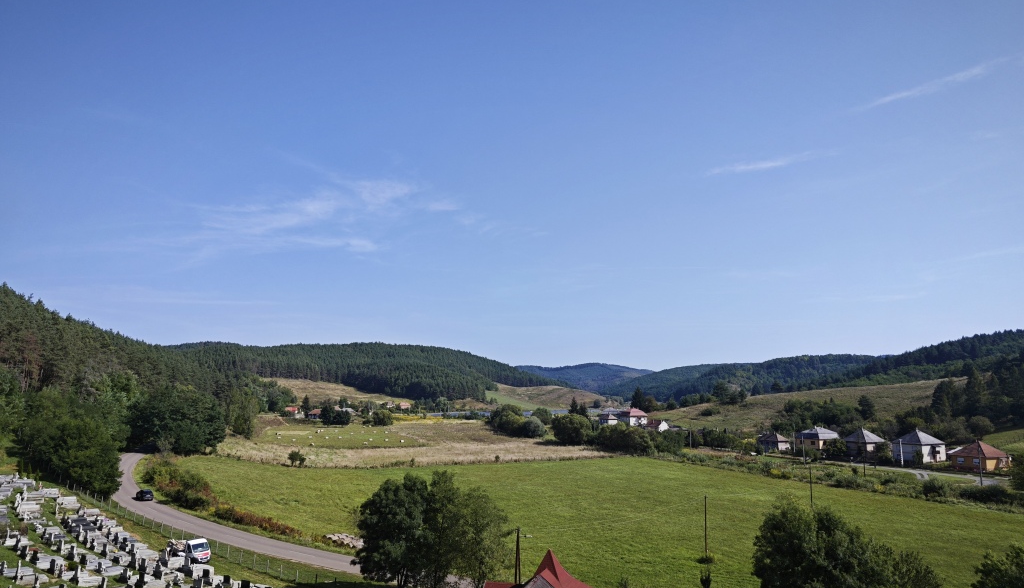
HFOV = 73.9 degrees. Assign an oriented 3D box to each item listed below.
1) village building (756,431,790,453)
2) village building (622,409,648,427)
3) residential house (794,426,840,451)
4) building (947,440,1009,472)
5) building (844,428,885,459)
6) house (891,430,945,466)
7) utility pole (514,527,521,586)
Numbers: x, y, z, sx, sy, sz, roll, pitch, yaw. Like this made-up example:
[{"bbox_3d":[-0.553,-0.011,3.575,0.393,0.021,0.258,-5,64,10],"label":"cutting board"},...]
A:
[{"bbox_3d":[94.028,52.759,243.478,6.549,6.637,9.703,3,-8,-23],"label":"village building"},{"bbox_3d":[58.792,60.008,328.408,9.823,9.366,8.841,3,-8,-23],"label":"village building"},{"bbox_3d":[102.221,49.024,228.124,9.045,8.717,10.176,3,-8,-23],"label":"residential house"},{"bbox_3d":[123.450,42.531,180.117,9.348,7.088,9.259,3,-8,-23],"label":"building"},{"bbox_3d":[108.988,46.361,211.264,7.847,8.726,7.847,3,-8,-23],"label":"building"},{"bbox_3d":[116.785,43.498,195.877,9.684,9.222,9.393,3,-8,-23],"label":"house"},{"bbox_3d":[0.491,24.091,59.150,0.550,7.490,0.300,0,-8,0],"label":"utility pole"}]

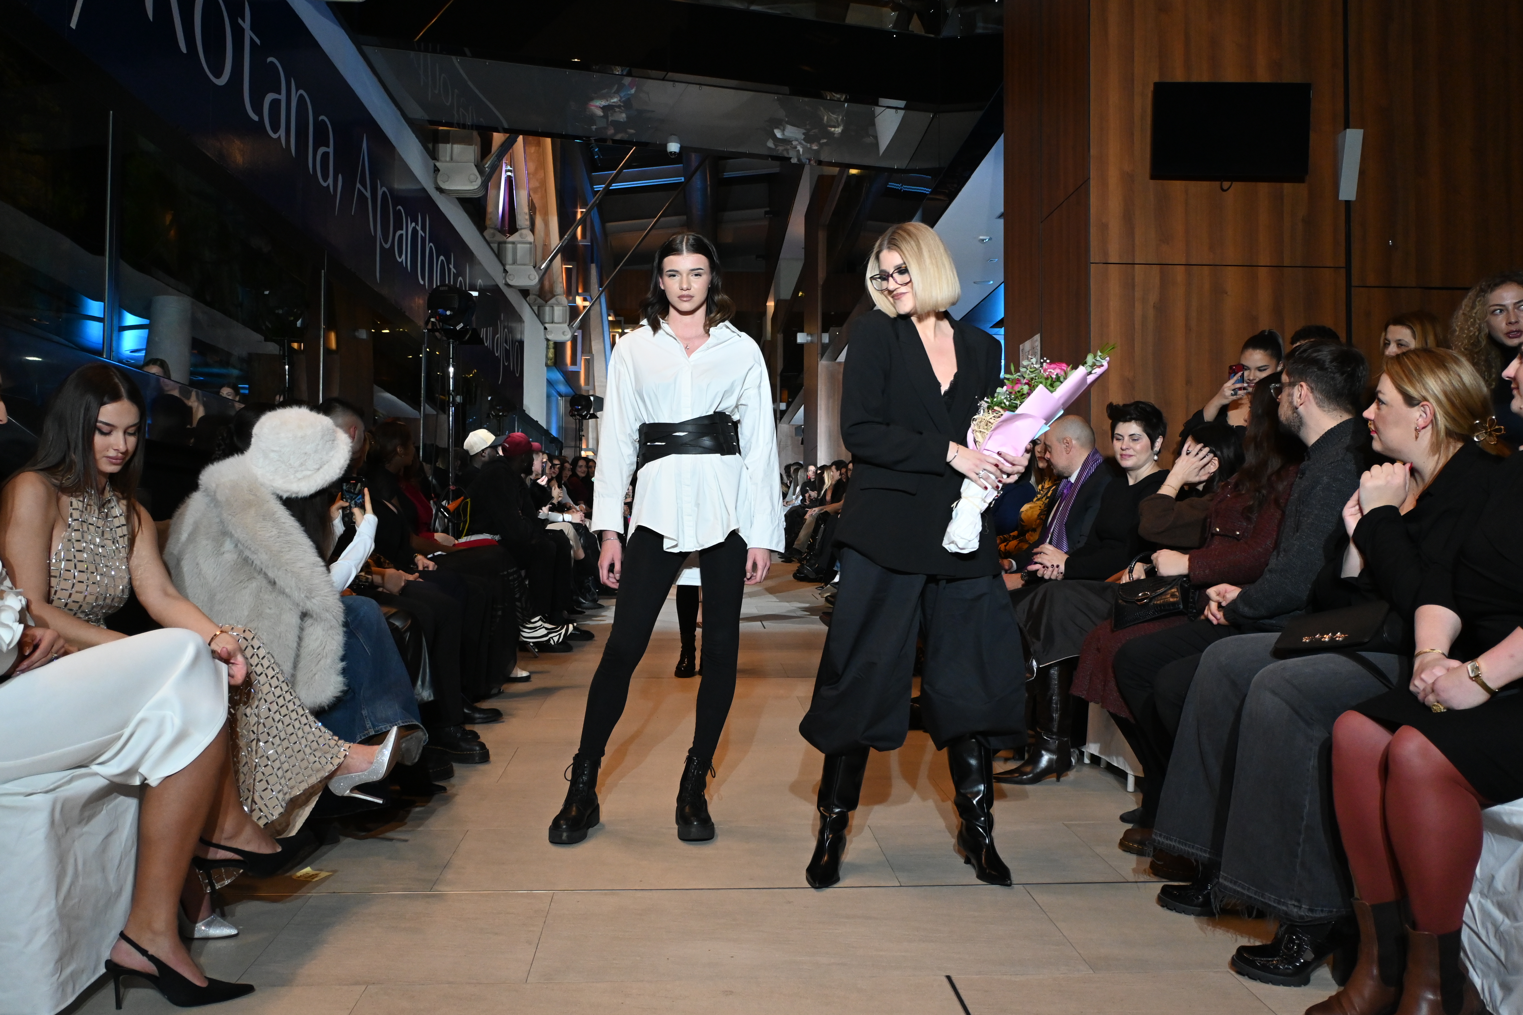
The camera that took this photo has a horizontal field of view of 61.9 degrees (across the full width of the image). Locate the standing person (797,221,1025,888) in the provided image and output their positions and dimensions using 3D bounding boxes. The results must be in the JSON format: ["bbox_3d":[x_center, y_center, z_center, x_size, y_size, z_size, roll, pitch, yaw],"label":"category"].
[{"bbox_3d":[0.410,0.115,3.420,0.610,1.760,0.460,0,1,-12],"label":"standing person"}]

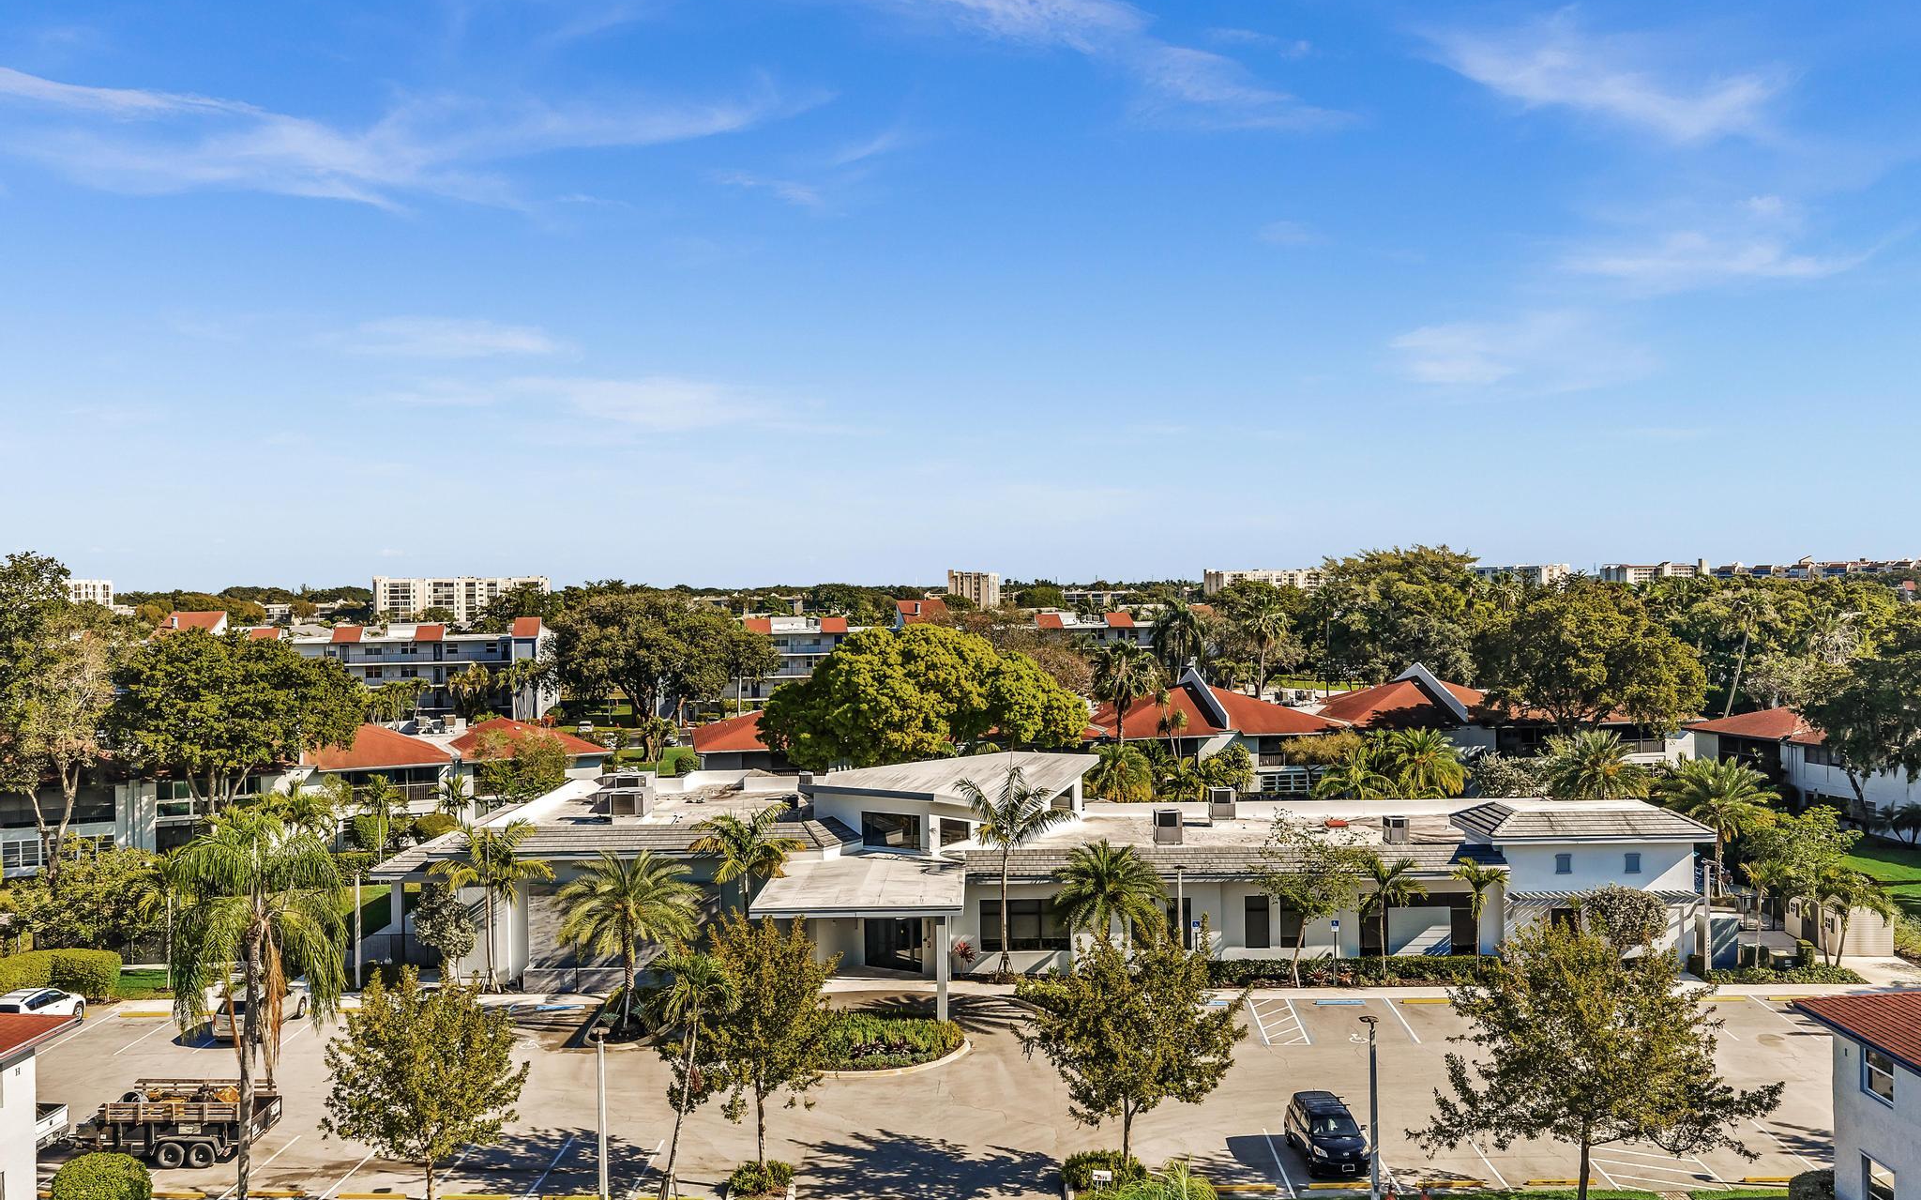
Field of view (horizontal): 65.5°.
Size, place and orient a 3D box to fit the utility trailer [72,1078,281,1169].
[{"bbox_3d":[-23.050,15.265,43.600,5.600,1.820,2.250,-1,1,-1],"label":"utility trailer"}]

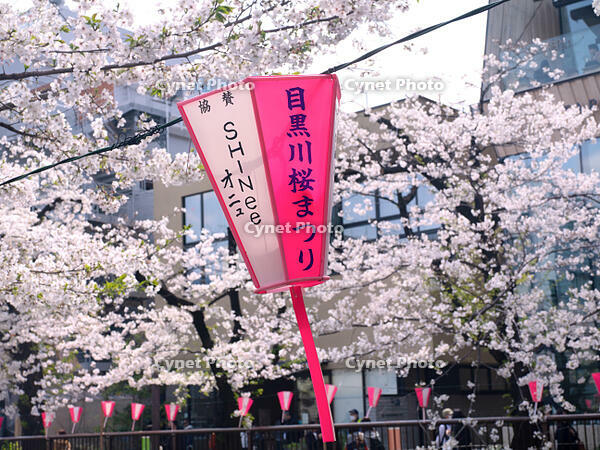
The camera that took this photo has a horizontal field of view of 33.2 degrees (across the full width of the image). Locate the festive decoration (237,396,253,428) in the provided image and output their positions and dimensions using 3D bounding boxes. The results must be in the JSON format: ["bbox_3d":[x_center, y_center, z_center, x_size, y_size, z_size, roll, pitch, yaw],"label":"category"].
[{"bbox_3d":[-1.389,4.588,24.541,0.385,0.755,0.358,11,-6,-1],"label":"festive decoration"}]

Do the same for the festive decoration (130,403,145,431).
[{"bbox_3d":[-4.287,5.032,26.279,0.385,0.751,0.358,11,-6,-7],"label":"festive decoration"}]

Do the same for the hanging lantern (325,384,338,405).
[{"bbox_3d":[0.713,3.939,23.306,0.385,0.472,0.358,7,-6,3],"label":"hanging lantern"}]

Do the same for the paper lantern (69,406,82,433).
[{"bbox_3d":[-6.141,5.328,27.400,0.385,0.723,0.358,9,-7,-11],"label":"paper lantern"}]

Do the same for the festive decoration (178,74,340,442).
[{"bbox_3d":[-0.020,0.096,2.307,0.398,0.801,0.358,-7,-6,-24],"label":"festive decoration"}]

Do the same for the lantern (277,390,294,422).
[{"bbox_3d":[-0.372,4.346,23.951,0.385,0.769,0.358,5,-6,0],"label":"lantern"}]

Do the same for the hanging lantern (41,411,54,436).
[{"bbox_3d":[-7.028,5.555,27.957,0.385,0.716,0.358,2,-7,-14],"label":"hanging lantern"}]

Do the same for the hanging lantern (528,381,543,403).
[{"bbox_3d":[4.897,3.458,20.816,0.385,0.439,0.358,-1,-7,13],"label":"hanging lantern"}]

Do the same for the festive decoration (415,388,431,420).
[{"bbox_3d":[2.729,3.949,22.122,0.385,0.736,0.358,-2,-6,7],"label":"festive decoration"}]

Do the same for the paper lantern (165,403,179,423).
[{"bbox_3d":[-3.268,4.808,25.710,0.385,0.439,0.358,0,-6,-7],"label":"paper lantern"}]

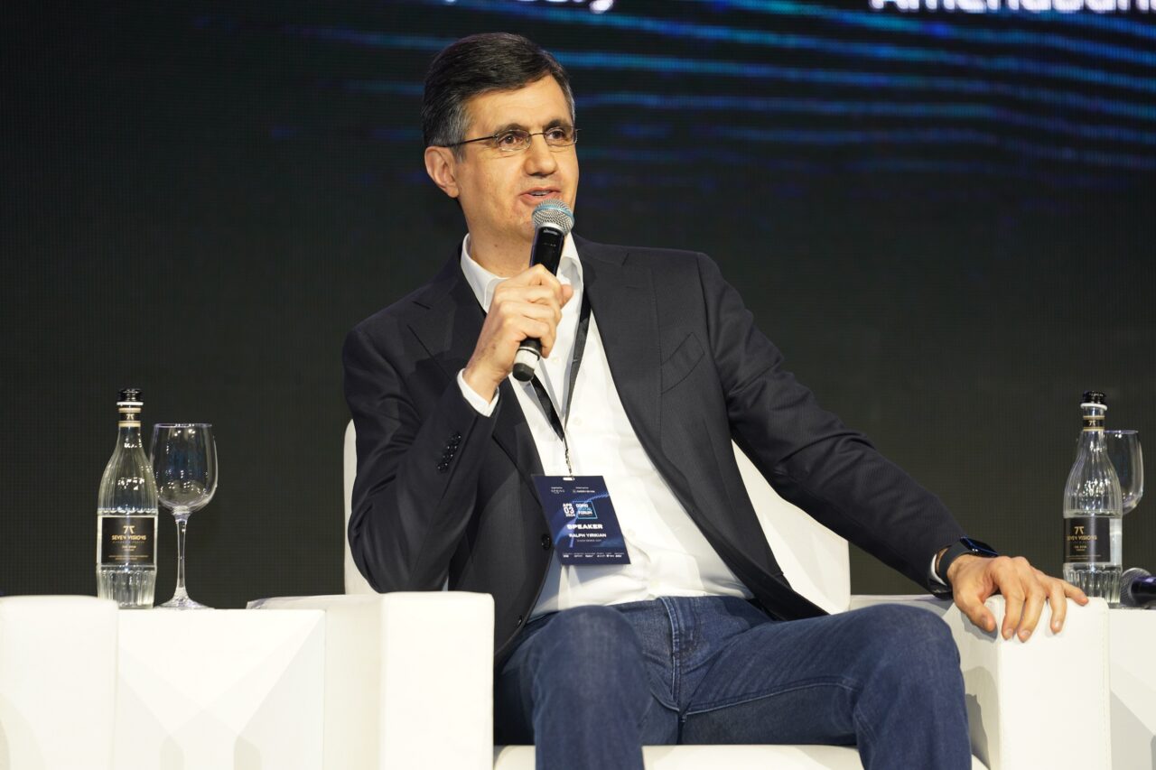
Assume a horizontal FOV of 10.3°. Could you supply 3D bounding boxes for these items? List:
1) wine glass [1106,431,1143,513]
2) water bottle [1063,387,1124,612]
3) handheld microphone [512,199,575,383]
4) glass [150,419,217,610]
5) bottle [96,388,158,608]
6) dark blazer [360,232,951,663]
[{"bbox_3d":[0.665,0.168,8.010,0.081,0.226,0.081,1,-2,0],"label":"wine glass"},{"bbox_3d":[0.636,0.142,7.920,0.072,0.268,0.072,1,-2,0],"label":"water bottle"},{"bbox_3d":[-0.046,-0.114,7.740,0.052,0.247,0.052,11,-27,0],"label":"handheld microphone"},{"bbox_3d":[-0.480,0.160,7.820,0.081,0.226,0.081,1,-2,0],"label":"glass"},{"bbox_3d":[-0.544,0.138,7.760,0.072,0.267,0.072,1,-2,-7],"label":"bottle"},{"bbox_3d":[0.092,0.078,7.830,0.750,0.530,0.450,-5,-9,-8],"label":"dark blazer"}]

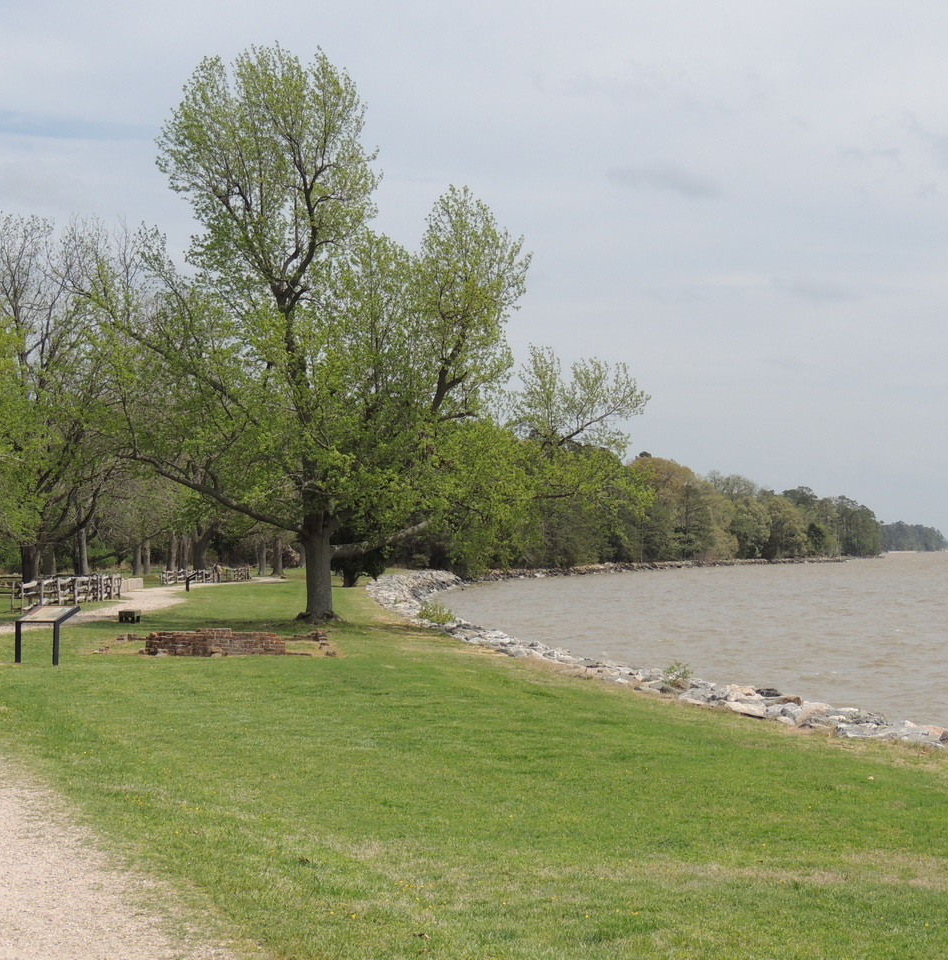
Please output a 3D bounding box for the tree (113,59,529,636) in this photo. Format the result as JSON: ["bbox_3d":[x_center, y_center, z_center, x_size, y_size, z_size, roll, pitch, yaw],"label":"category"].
[{"bbox_3d":[-4.575,-4.423,67.255,13.400,17.400,12.600,0,-2,0],"label":"tree"}]

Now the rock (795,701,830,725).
[{"bbox_3d":[3.845,2.652,25.200,0.370,0.240,0.360,-1,-2,17],"label":"rock"}]

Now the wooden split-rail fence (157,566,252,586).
[{"bbox_3d":[-23.193,8.351,192.000,0.600,1.200,32.000,0,-2,7],"label":"wooden split-rail fence"}]

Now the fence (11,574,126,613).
[{"bbox_3d":[-16.582,4.673,92.750,0.500,1.200,27.000,0,-2,-1],"label":"fence"}]

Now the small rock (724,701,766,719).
[{"bbox_3d":[3.206,2.710,26.200,0.500,0.200,0.400,-1,-2,17],"label":"small rock"}]

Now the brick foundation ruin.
[{"bbox_3d":[-5.350,3.244,46.008,4.700,0.560,7.000,0,-2,-4],"label":"brick foundation ruin"}]

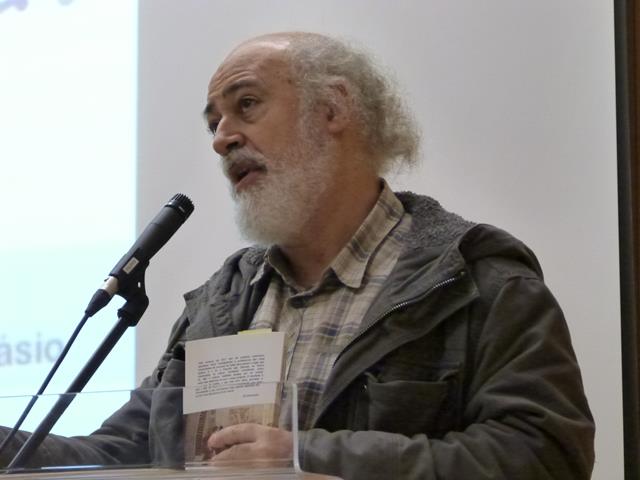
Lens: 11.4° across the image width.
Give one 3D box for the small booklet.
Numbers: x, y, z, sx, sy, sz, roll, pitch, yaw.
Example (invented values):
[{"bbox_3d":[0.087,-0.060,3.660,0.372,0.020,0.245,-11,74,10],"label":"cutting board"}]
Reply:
[{"bbox_3d":[-0.106,0.217,3.970,0.137,0.200,0.014,-7,-23,23],"label":"small booklet"}]

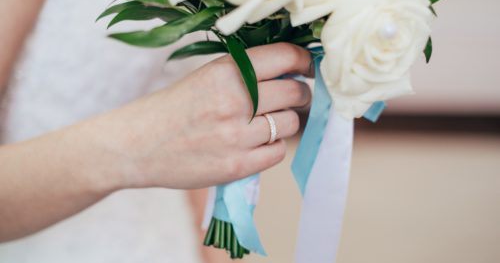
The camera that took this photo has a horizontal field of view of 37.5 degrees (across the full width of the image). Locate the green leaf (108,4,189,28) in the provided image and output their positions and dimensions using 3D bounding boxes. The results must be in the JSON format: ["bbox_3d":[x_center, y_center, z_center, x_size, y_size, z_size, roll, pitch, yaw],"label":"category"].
[{"bbox_3d":[-0.067,-0.078,0.487,0.056,0.013,0.020,-6,0,-10],"label":"green leaf"}]

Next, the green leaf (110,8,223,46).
[{"bbox_3d":[-0.052,-0.064,0.475,0.080,0.015,0.018,-14,0,-15],"label":"green leaf"}]

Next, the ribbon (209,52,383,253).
[{"bbox_3d":[0.032,0.014,0.490,0.113,0.138,0.055,0,7,0],"label":"ribbon"}]

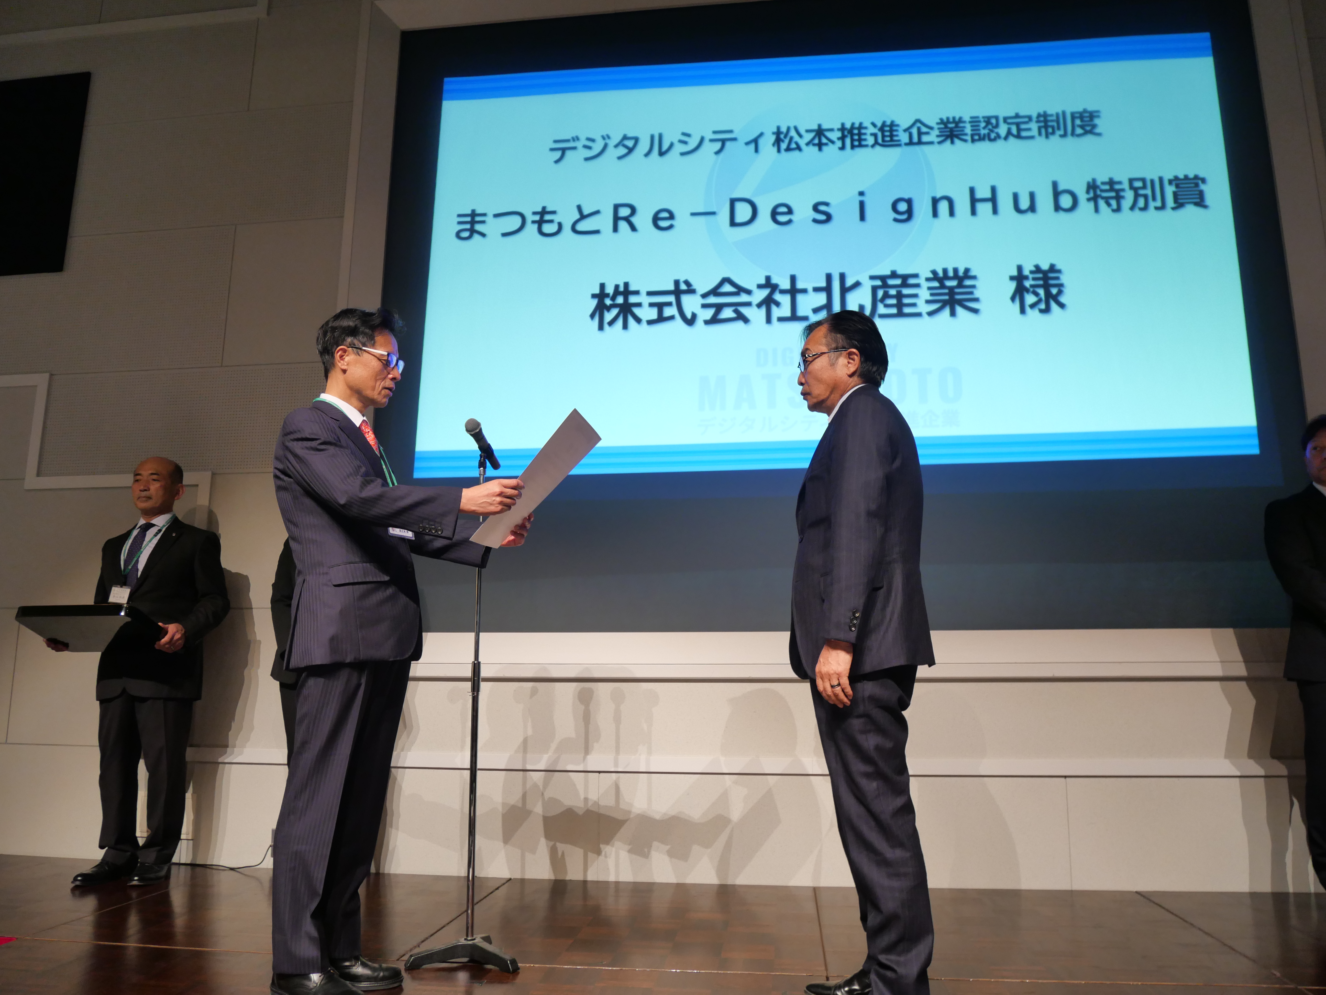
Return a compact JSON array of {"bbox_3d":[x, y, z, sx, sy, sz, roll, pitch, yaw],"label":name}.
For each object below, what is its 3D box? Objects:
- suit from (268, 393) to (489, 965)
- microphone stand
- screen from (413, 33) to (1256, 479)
[{"bbox_3d":[-0.764,0.437,2.360,0.550,1.430,0.500,0,-11,2],"label":"suit"},{"bbox_3d":[-0.516,0.549,2.590,0.310,1.400,0.280,0,-11,0],"label":"microphone stand"},{"bbox_3d":[0.626,-1.017,3.821,3.280,1.820,0.060,-1,-11,6],"label":"screen"}]

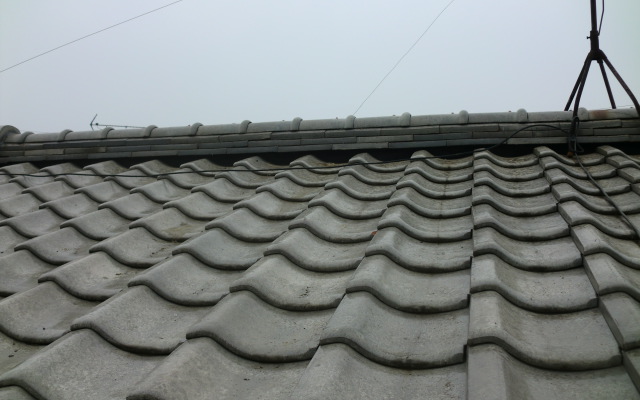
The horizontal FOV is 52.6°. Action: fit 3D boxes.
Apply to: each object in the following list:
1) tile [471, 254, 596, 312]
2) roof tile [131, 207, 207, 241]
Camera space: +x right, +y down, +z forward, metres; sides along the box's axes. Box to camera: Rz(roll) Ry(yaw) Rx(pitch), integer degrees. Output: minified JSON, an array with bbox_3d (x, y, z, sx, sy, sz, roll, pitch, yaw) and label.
[{"bbox_3d":[0.486,0.174,1.444,0.285,0.060,0.285,-1,11,14],"label":"tile"},{"bbox_3d":[-0.428,0.071,2.146,0.285,0.060,0.285,-1,11,14],"label":"roof tile"}]

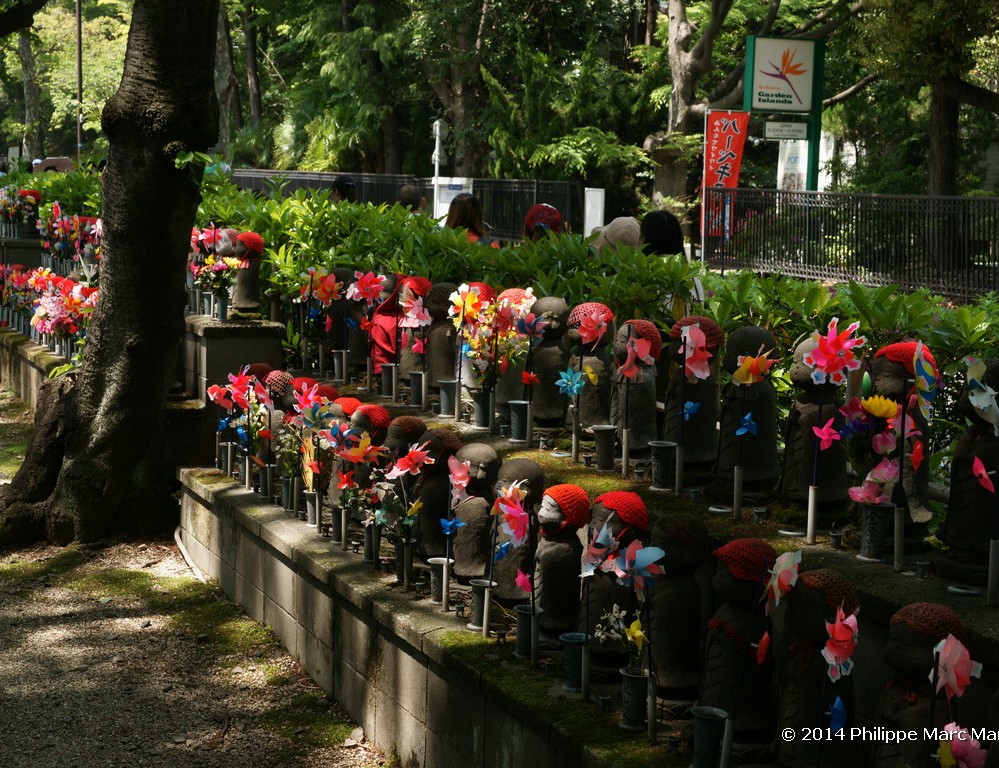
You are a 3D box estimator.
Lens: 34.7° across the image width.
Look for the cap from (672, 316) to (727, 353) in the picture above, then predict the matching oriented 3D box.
[{"bbox_3d":[0.565,-0.141,4.550,0.148,0.105,0.148,0,7,0],"label":"cap"}]

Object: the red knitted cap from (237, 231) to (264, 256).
[{"bbox_3d":[-1.324,-0.747,8.500,0.140,0.118,0.135,1,6,0],"label":"red knitted cap"}]

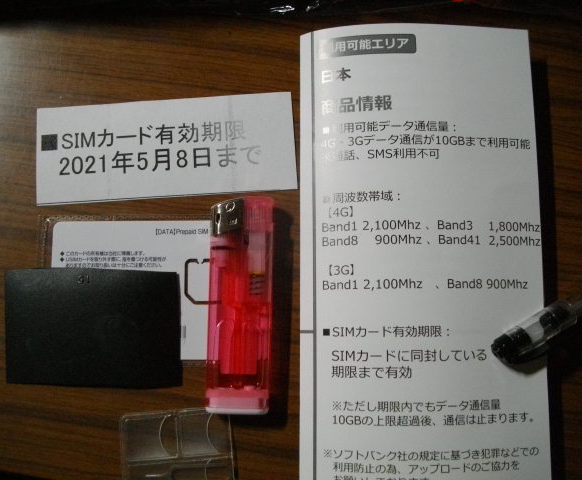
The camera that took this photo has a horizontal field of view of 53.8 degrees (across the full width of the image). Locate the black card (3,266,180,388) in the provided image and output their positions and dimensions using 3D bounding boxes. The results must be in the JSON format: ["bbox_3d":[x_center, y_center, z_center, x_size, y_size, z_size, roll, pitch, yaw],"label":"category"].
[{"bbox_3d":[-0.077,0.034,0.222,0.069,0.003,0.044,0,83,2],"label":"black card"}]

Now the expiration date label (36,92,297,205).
[{"bbox_3d":[-0.051,-0.037,0.231,0.105,0.001,0.040,-3,83,1],"label":"expiration date label"}]

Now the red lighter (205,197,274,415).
[{"bbox_3d":[-0.019,0.024,0.216,0.024,0.012,0.081,1,83,2],"label":"red lighter"}]

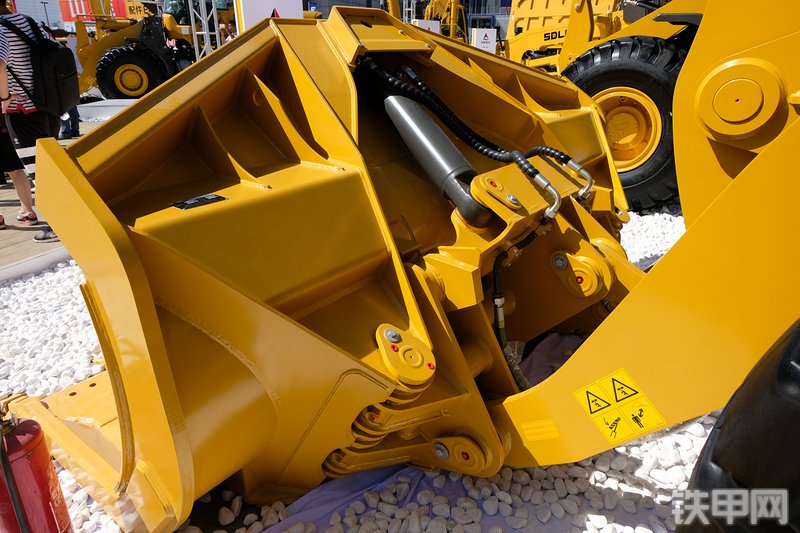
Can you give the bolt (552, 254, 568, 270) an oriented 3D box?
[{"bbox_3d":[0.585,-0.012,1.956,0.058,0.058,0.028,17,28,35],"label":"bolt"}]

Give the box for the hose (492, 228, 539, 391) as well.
[{"bbox_3d":[0.442,0.167,2.084,0.230,0.710,0.100,17,28,35],"label":"hose"}]

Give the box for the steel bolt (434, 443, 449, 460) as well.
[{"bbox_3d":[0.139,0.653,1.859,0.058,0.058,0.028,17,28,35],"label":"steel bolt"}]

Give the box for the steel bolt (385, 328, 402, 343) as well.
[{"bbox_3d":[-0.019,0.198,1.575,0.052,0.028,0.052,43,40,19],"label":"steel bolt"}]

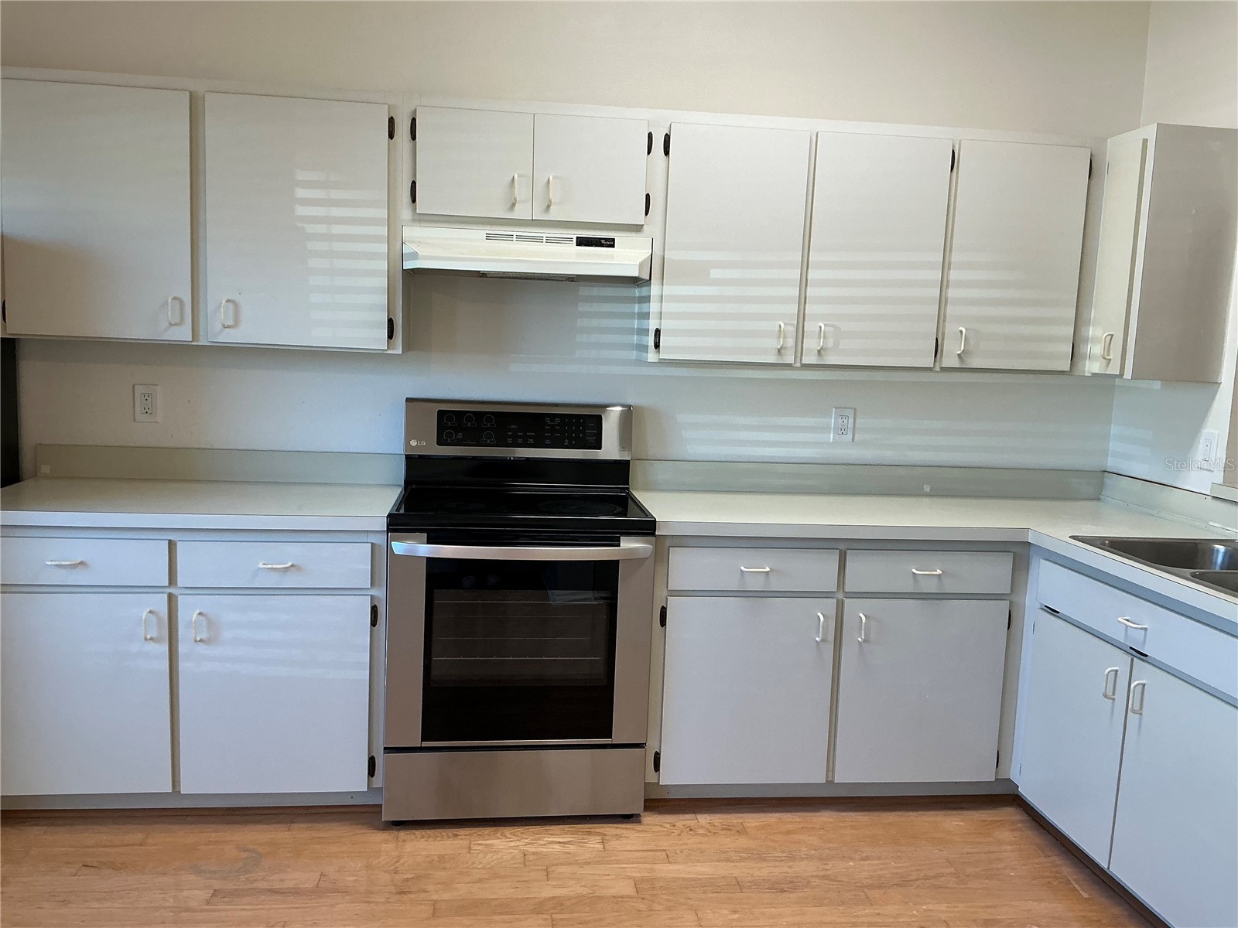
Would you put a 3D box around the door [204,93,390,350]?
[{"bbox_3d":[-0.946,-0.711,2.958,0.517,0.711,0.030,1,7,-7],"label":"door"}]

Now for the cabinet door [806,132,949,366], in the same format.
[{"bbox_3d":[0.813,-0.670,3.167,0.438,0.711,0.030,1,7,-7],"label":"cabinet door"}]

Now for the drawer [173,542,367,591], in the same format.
[{"bbox_3d":[-0.981,0.257,3.002,0.523,0.129,0.450,1,7,-7],"label":"drawer"}]

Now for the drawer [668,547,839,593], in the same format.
[{"bbox_3d":[0.376,0.288,3.157,0.511,0.127,0.450,1,7,-7],"label":"drawer"}]

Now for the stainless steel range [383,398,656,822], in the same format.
[{"bbox_3d":[-0.313,0.427,3.153,0.757,1.199,0.700,1,7,-7],"label":"stainless steel range"}]

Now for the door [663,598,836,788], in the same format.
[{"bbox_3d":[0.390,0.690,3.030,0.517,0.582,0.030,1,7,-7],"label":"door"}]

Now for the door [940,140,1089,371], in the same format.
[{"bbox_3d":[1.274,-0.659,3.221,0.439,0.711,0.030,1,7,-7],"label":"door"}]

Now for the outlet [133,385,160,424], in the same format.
[{"bbox_3d":[-1.553,-0.198,3.290,0.074,0.119,0.012,1,7,-7],"label":"outlet"}]

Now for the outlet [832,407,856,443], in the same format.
[{"bbox_3d":[0.799,-0.137,3.561,0.074,0.119,0.012,1,7,-7],"label":"outlet"}]

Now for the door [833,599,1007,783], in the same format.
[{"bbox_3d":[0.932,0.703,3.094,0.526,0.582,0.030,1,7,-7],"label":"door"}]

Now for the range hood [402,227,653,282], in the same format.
[{"bbox_3d":[-0.283,-0.652,3.154,0.756,0.133,0.450,1,7,-7],"label":"range hood"}]

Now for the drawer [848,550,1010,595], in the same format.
[{"bbox_3d":[0.912,0.301,3.219,0.523,0.126,0.450,1,7,-7],"label":"drawer"}]

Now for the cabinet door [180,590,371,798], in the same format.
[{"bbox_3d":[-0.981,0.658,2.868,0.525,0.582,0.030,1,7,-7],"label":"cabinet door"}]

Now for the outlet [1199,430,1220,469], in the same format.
[{"bbox_3d":[1.859,-0.041,3.164,0.012,0.119,0.074,1,7,-7],"label":"outlet"}]

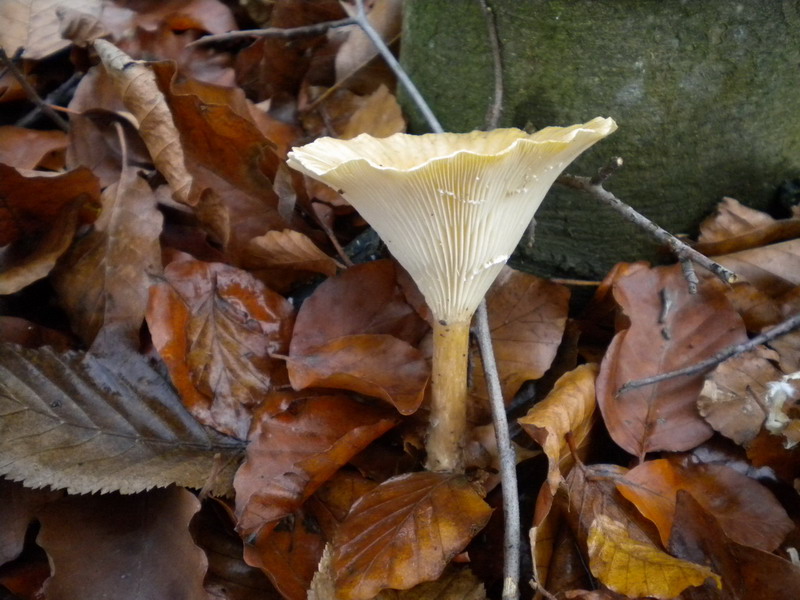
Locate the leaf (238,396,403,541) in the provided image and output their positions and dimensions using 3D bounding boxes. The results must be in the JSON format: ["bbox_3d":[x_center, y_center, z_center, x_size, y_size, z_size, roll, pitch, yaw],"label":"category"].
[{"bbox_3d":[-0.028,0.055,0.268,0.036,0.015,0.055,34,66,30],"label":"leaf"}]

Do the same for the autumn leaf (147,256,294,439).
[{"bbox_3d":[-0.067,0.018,0.303,0.050,0.015,0.072,-11,58,-11],"label":"autumn leaf"}]

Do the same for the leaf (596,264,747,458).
[{"bbox_3d":[0.102,0.023,0.305,0.052,0.014,0.076,19,61,8],"label":"leaf"}]

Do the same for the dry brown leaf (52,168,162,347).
[{"bbox_3d":[-0.119,-0.017,0.330,0.042,0.014,0.078,-6,60,3],"label":"dry brown leaf"}]

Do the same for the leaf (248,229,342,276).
[{"bbox_3d":[-0.045,-0.020,0.345,0.040,0.014,0.024,24,35,27],"label":"leaf"}]

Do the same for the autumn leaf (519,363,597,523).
[{"bbox_3d":[0.053,0.048,0.272,0.026,0.020,0.056,8,63,25],"label":"autumn leaf"}]

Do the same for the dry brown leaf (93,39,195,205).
[{"bbox_3d":[-0.115,-0.080,0.365,0.022,0.018,0.088,-23,59,-22],"label":"dry brown leaf"}]

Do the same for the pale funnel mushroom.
[{"bbox_3d":[0.017,0.002,0.262,0.101,0.113,0.096,3,19,0],"label":"pale funnel mushroom"}]

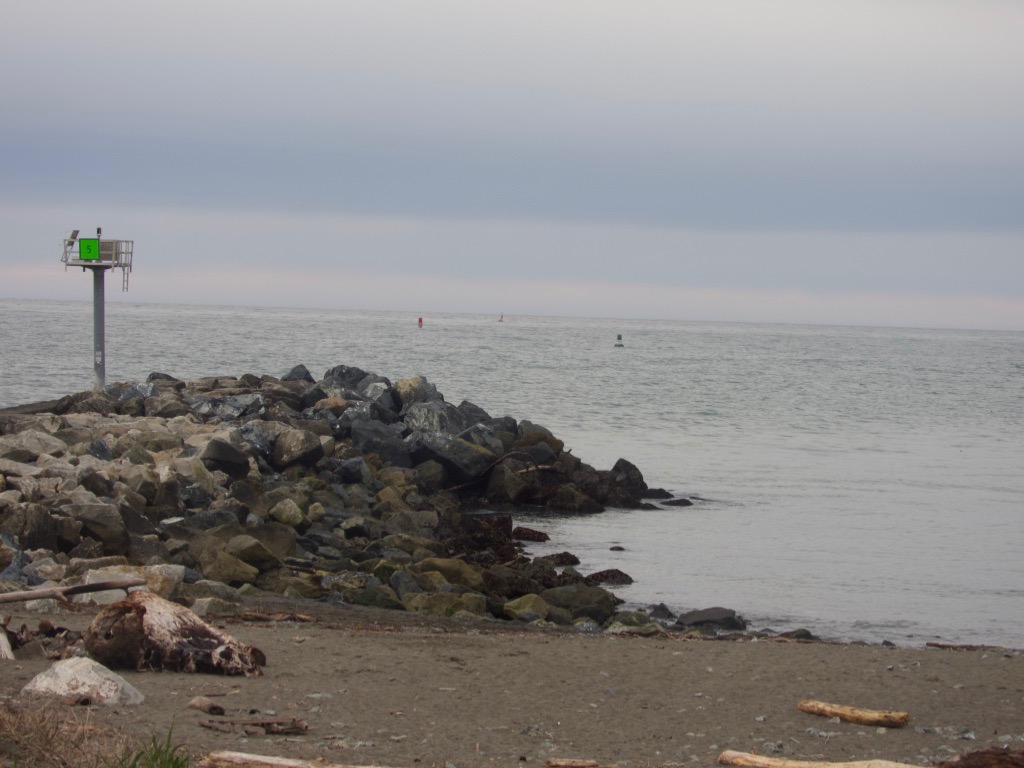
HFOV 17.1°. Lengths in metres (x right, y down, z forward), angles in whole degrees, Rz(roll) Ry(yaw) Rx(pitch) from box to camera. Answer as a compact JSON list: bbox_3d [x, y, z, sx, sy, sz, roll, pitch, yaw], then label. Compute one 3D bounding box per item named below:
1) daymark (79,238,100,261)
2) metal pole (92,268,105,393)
[{"bbox_3d":[-17.780,-5.666,143.300,0.914,0.914,0.050,2,1,11],"label":"daymark"},{"bbox_3d":[-17.514,-2.333,144.300,0.457,5.220,0.457,0,1,0],"label":"metal pole"}]

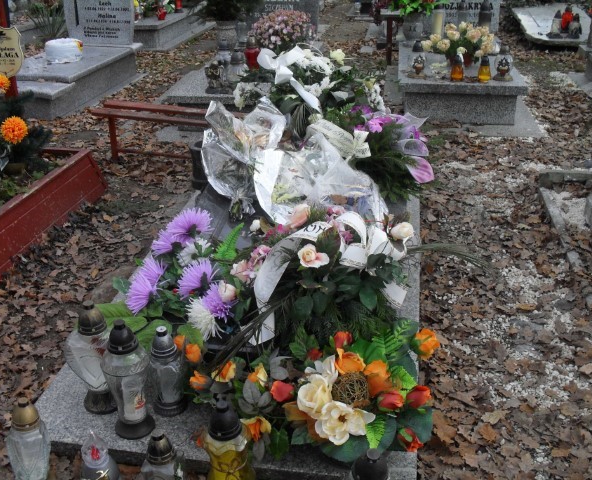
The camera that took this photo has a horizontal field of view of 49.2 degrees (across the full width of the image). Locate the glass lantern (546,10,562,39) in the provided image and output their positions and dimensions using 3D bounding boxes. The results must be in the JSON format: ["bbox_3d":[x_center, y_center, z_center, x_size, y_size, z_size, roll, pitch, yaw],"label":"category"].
[{"bbox_3d":[2.529,-2.103,6.331,0.140,0.250,0.140,0,27,0],"label":"glass lantern"}]

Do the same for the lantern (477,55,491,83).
[{"bbox_3d":[1.201,-1.092,4.145,0.085,0.180,0.085,0,27,0],"label":"lantern"}]

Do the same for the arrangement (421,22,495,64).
[{"bbox_3d":[1.131,-1.362,4.532,0.460,0.270,0.340,0,27,0],"label":"arrangement"}]

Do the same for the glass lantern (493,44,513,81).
[{"bbox_3d":[1.538,-1.305,4.742,0.135,0.234,0.135,4,27,9],"label":"glass lantern"}]

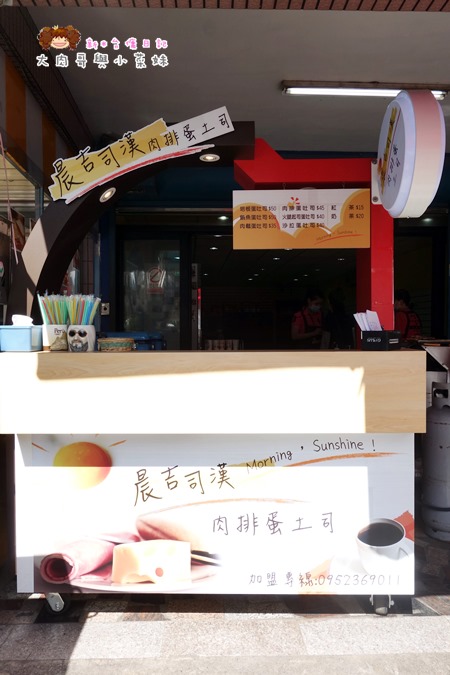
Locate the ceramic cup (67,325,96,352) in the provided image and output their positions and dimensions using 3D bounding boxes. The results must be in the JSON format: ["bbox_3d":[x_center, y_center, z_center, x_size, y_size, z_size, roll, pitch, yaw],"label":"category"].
[{"bbox_3d":[-0.550,0.004,2.020,0.104,0.104,0.100,0,1,0],"label":"ceramic cup"}]

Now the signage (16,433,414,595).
[{"bbox_3d":[-0.045,0.665,1.988,1.506,0.609,0.020,0,1,1],"label":"signage"}]

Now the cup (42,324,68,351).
[{"bbox_3d":[-0.655,0.003,2.030,0.096,0.101,0.096,0,1,0],"label":"cup"}]

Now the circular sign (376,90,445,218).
[{"bbox_3d":[0.698,-0.685,1.985,0.130,0.452,0.452,0,1,4],"label":"circular sign"}]

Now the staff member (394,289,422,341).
[{"bbox_3d":[1.896,0.244,5.608,0.400,1.511,0.460,0,1,30],"label":"staff member"}]

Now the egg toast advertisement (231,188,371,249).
[{"bbox_3d":[0.324,-0.503,2.230,0.581,0.250,0.012,0,1,1],"label":"egg toast advertisement"}]

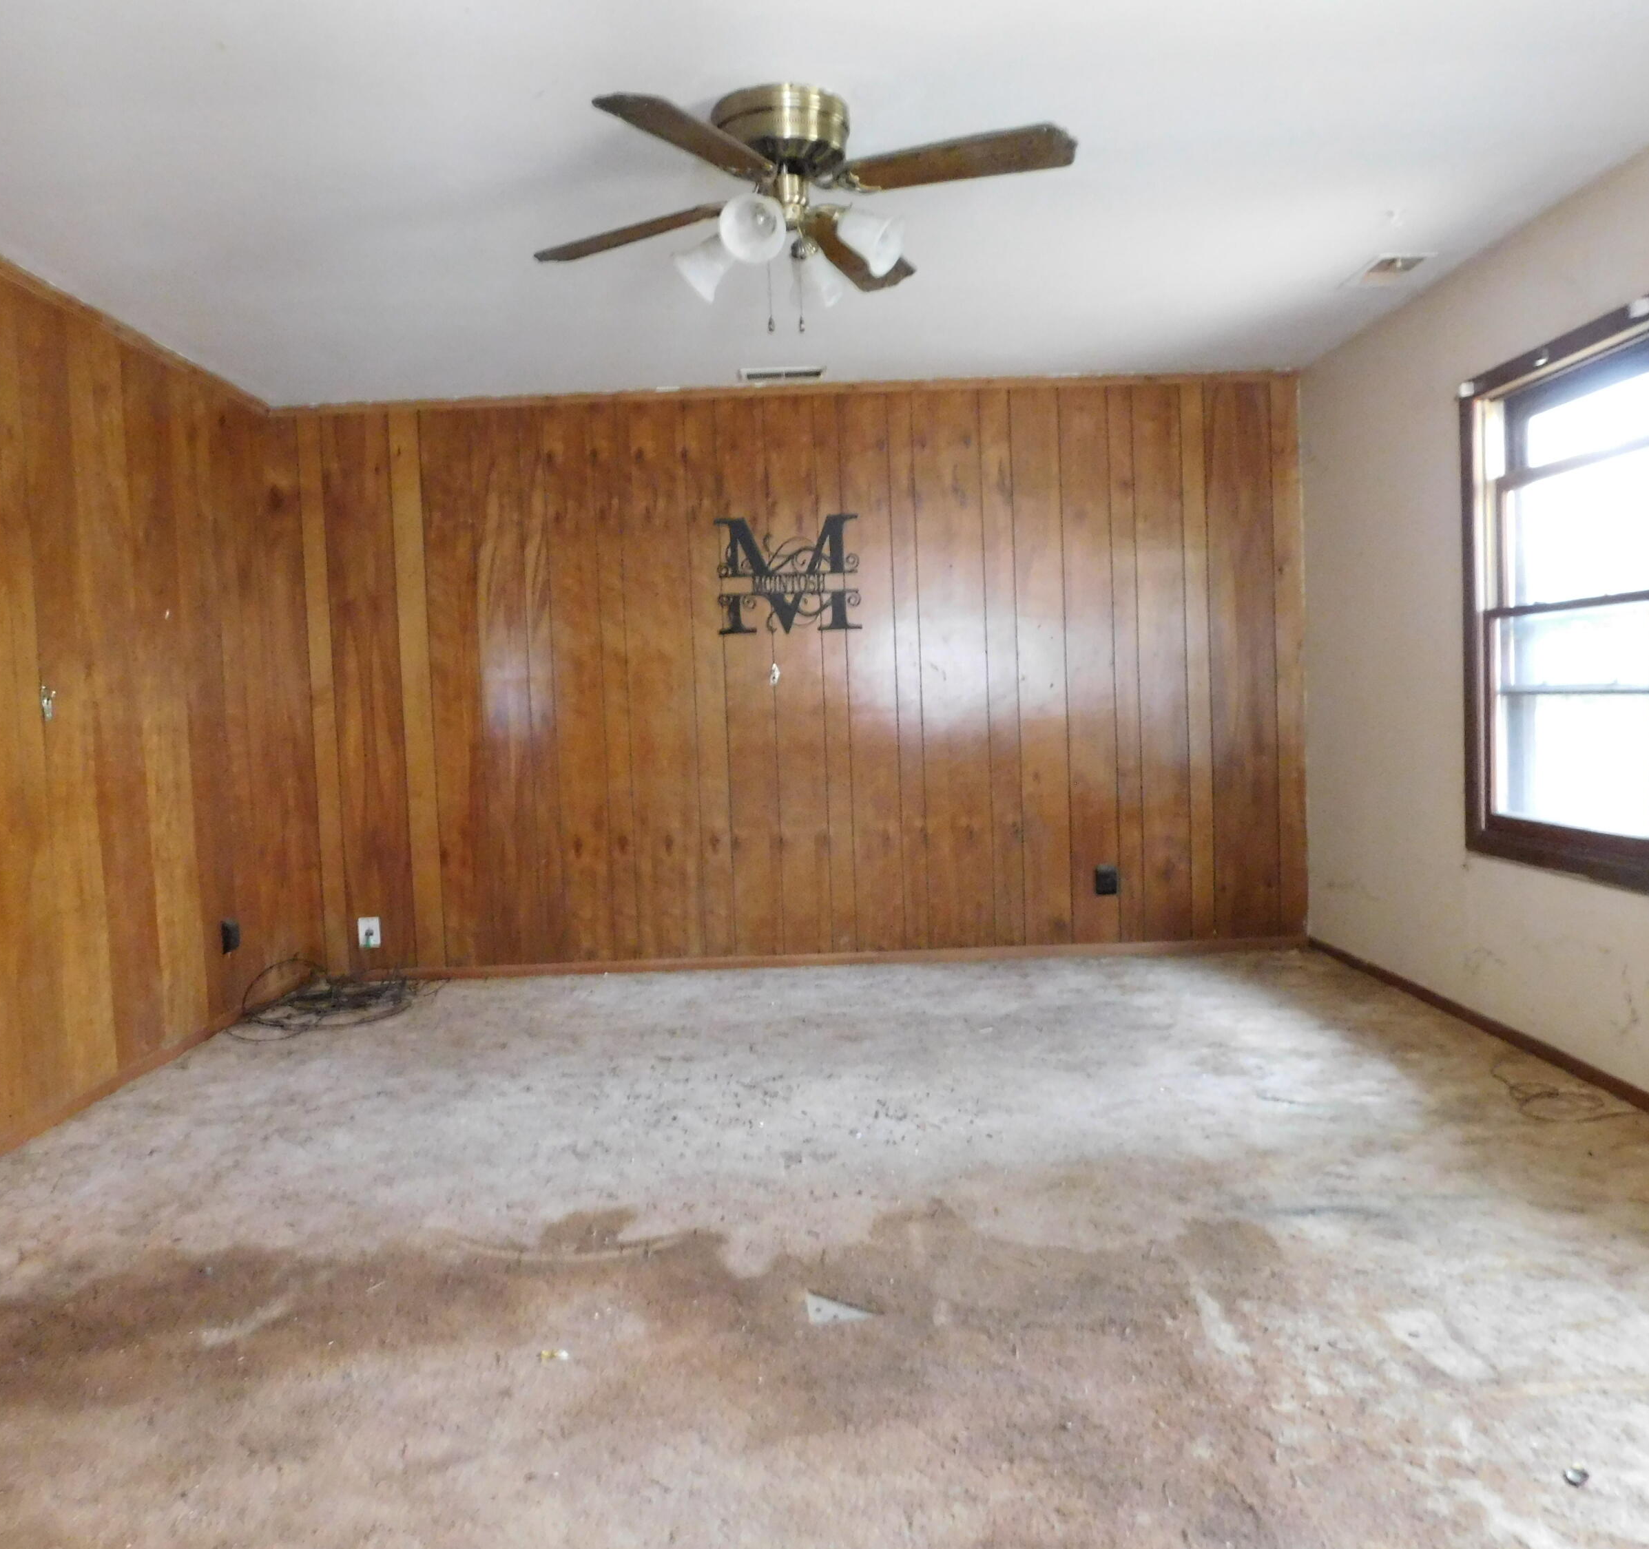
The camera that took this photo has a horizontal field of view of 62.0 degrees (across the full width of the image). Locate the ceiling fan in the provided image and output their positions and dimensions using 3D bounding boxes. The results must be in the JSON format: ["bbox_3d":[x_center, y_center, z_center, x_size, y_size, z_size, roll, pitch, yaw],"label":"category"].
[{"bbox_3d":[-0.093,-1.241,3.037,1.250,0.420,1.250,-2,3,-1],"label":"ceiling fan"}]

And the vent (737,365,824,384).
[{"bbox_3d":[-0.165,-1.573,5.415,0.330,0.022,0.205,-2,3,-1],"label":"vent"}]

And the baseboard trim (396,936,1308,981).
[{"bbox_3d":[0.031,0.786,5.784,4.054,0.045,0.018,-2,3,-1],"label":"baseboard trim"}]

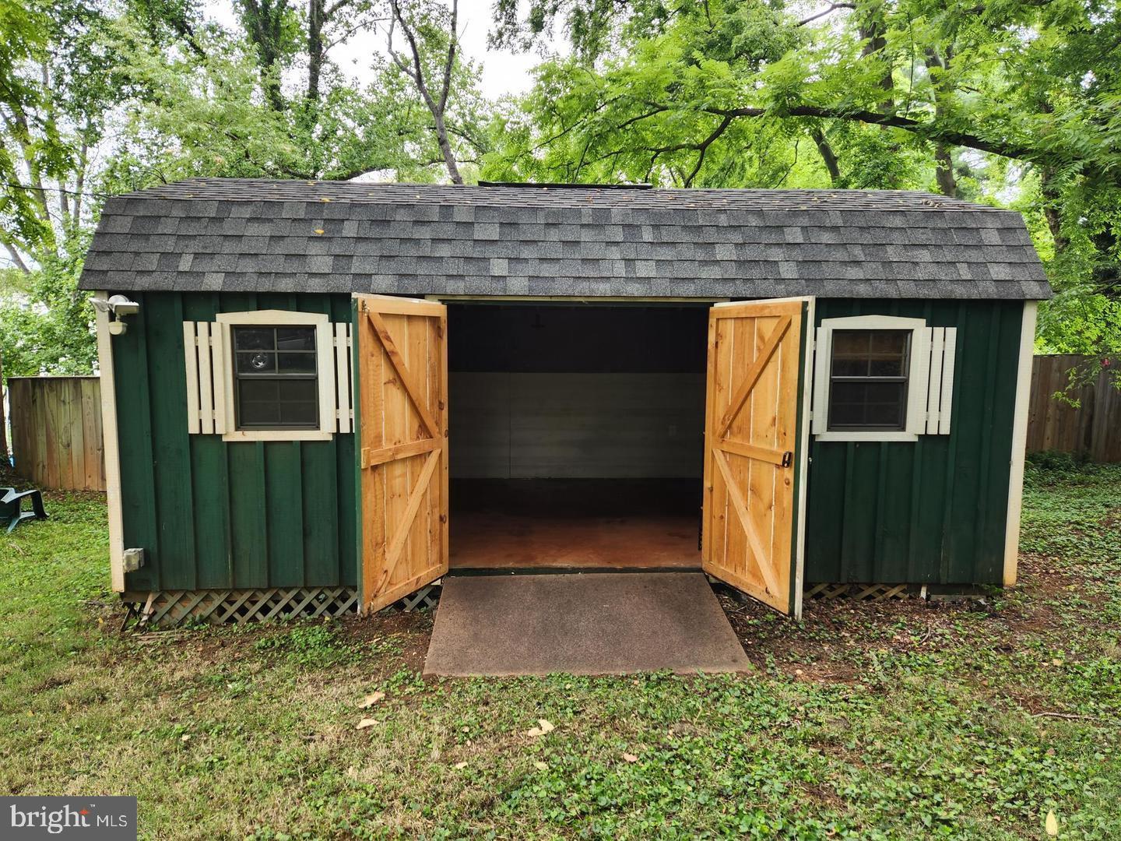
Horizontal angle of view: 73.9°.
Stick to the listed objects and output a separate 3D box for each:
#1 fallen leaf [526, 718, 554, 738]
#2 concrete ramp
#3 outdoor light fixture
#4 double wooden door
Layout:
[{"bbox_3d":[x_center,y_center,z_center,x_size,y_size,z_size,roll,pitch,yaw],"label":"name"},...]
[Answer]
[{"bbox_3d":[-0.085,1.390,3.354,0.120,0.030,0.110,0,6,-2],"label":"fallen leaf"},{"bbox_3d":[0.124,1.196,4.440,1.730,0.220,1.100,0,6,-2],"label":"concrete ramp"},{"bbox_3d":[-2.744,-0.652,4.610,0.265,0.240,0.180,0,6,-2],"label":"outdoor light fixture"},{"bbox_3d":[0.101,0.178,4.512,2.530,1.800,0.860,0,6,-2],"label":"double wooden door"}]

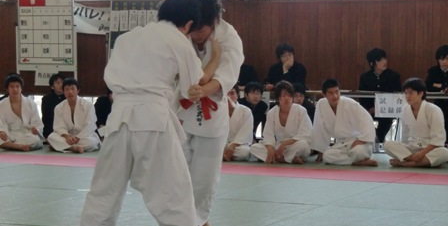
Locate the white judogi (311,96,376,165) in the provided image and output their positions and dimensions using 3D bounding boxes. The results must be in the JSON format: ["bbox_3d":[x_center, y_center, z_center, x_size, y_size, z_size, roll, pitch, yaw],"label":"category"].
[{"bbox_3d":[1.218,0.172,11.740,0.660,0.680,0.580,1,3,12],"label":"white judogi"}]

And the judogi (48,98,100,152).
[{"bbox_3d":[-1.712,0.125,13.130,0.620,0.600,0.580,0,3,-7],"label":"judogi"}]

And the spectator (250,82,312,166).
[{"bbox_3d":[0.620,0.090,12.399,0.650,0.855,0.630,1,3,13],"label":"spectator"}]

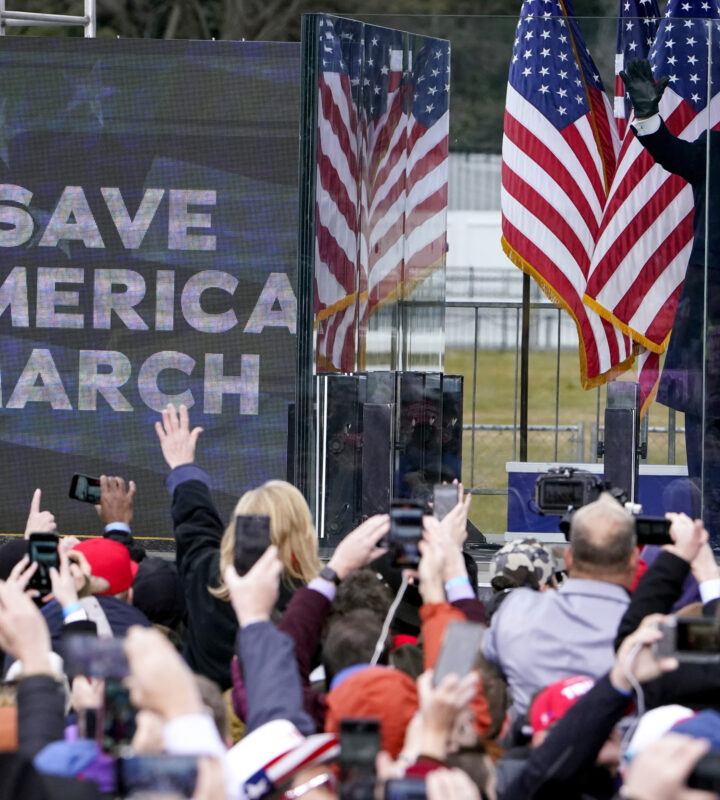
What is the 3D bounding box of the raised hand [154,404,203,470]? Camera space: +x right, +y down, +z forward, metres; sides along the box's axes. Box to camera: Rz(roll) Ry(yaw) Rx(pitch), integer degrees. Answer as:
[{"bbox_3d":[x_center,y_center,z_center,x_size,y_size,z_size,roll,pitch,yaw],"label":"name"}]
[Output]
[{"bbox_3d":[-0.495,0.102,30.700,0.130,0.180,0.060,0,2,0],"label":"raised hand"}]

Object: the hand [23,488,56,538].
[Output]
[{"bbox_3d":[-0.896,0.320,31.500,0.092,0.150,0.075,0,2,0],"label":"hand"}]

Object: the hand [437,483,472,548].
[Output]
[{"bbox_3d":[0.260,0.315,31.000,0.090,0.190,0.075,-2,3,-37],"label":"hand"}]

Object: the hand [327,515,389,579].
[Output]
[{"bbox_3d":[0.001,0.344,26.300,0.090,0.180,0.080,37,-14,32],"label":"hand"}]

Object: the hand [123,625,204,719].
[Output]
[{"bbox_3d":[-0.338,0.471,19.400,0.112,0.160,0.090,-20,-6,-16],"label":"hand"}]

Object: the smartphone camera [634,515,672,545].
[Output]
[{"bbox_3d":[0.805,0.356,30.500,0.152,0.075,0.010,1,1,0],"label":"smartphone camera"}]

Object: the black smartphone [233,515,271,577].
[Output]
[{"bbox_3d":[-0.237,0.324,24.600,0.075,0.152,0.010,3,-4,0],"label":"black smartphone"}]

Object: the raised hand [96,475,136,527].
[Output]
[{"bbox_3d":[-0.692,0.285,32.000,0.105,0.155,0.080,0,2,-9],"label":"raised hand"}]

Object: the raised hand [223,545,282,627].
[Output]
[{"bbox_3d":[-0.234,0.403,24.500,0.120,0.178,0.085,1,1,0],"label":"raised hand"}]

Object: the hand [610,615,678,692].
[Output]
[{"bbox_3d":[0.559,0.496,22.200,0.095,0.155,0.095,-2,3,-41],"label":"hand"}]

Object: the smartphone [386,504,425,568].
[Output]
[{"bbox_3d":[0.117,0.333,27.700,0.078,0.157,0.012,0,2,0],"label":"smartphone"}]

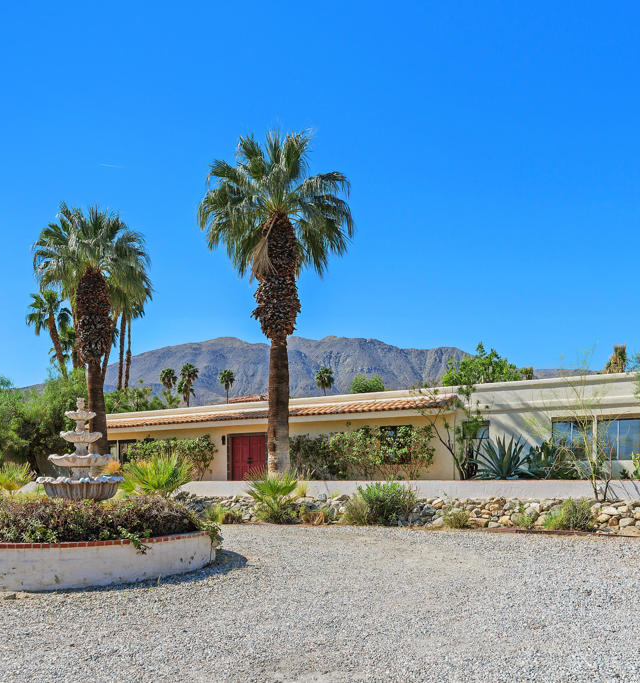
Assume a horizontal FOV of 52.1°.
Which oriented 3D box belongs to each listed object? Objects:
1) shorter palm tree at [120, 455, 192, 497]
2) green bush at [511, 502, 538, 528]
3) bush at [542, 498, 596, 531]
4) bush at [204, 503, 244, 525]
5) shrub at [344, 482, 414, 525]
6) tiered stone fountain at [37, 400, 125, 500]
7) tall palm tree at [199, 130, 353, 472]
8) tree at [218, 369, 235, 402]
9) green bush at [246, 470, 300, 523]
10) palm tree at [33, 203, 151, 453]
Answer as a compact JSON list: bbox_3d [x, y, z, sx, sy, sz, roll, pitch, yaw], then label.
[{"bbox_3d":[-4.998,4.234,20.000,2.201,1.559,2.000,0,-8,0],"label":"shorter palm tree"},{"bbox_3d":[5.412,4.627,17.400,0.700,0.700,0.600,0,-8,0],"label":"green bush"},{"bbox_3d":[6.559,4.548,17.200,1.400,0.850,1.150,0,-8,0],"label":"bush"},{"bbox_3d":[-2.801,4.942,18.800,1.120,0.650,0.900,0,-8,0],"label":"bush"},{"bbox_3d":[1.728,4.704,19.000,2.149,1.336,1.650,0,-8,0],"label":"shrub"},{"bbox_3d":[-3.624,1.687,9.900,1.331,1.649,1.331,0,-8,0],"label":"tiered stone fountain"},{"bbox_3d":[-1.396,-1.188,21.000,5.000,11.200,4.800,0,-8,0],"label":"tall palm tree"},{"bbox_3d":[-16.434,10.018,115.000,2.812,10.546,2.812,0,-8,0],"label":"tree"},{"bbox_3d":[-1.416,4.605,19.500,1.669,1.639,1.600,0,-8,0],"label":"green bush"},{"bbox_3d":[-8.835,-0.077,25.300,4.500,10.600,4.400,0,-8,0],"label":"palm tree"}]

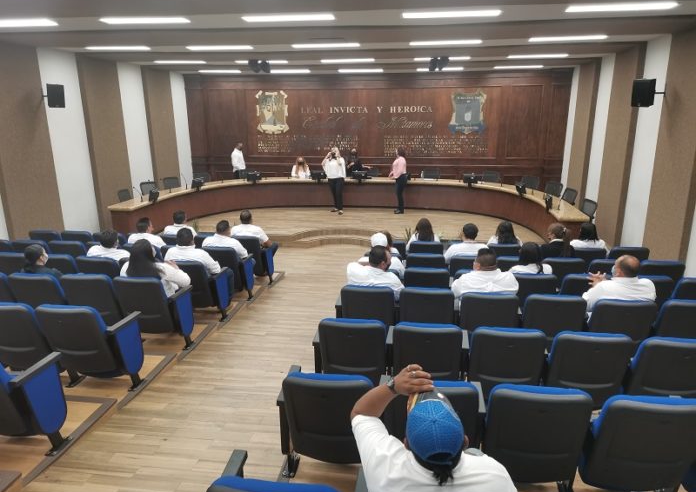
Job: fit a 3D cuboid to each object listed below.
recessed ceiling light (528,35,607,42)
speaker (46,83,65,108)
[{"bbox_3d":[3.632,-3.423,8.612,1.200,0.070,0.200,2,16,8],"label":"recessed ceiling light"},{"bbox_3d":[-4.879,-2.506,8.736,0.290,0.390,0.270,-11,25,-33],"label":"speaker"}]

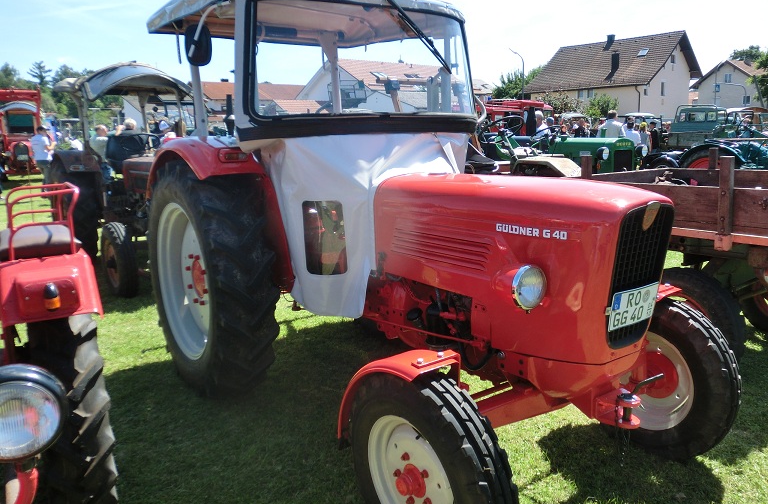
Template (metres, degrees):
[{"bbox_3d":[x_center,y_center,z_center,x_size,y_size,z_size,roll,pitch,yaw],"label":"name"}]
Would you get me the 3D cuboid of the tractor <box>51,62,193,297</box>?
[{"bbox_3d":[-2.788,-0.960,7.293,1.650,2.380,3.250,-9,13,-35],"label":"tractor"}]

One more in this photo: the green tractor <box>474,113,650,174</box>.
[{"bbox_3d":[2.215,-1.009,8.906,1.500,1.580,2.850,-9,13,-35],"label":"green tractor"}]

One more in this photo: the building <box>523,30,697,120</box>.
[{"bbox_3d":[18.058,-12.421,49.274,9.400,8.500,11.400,-10,14,-40],"label":"building"}]

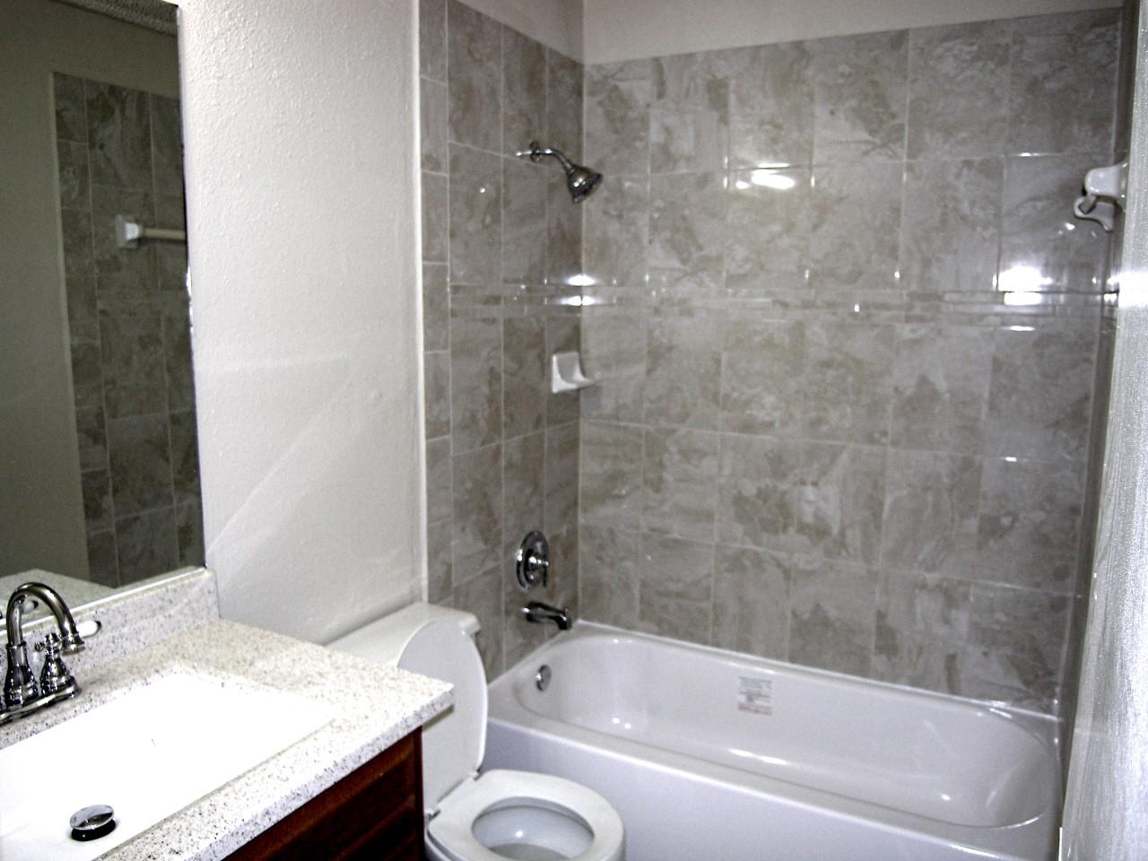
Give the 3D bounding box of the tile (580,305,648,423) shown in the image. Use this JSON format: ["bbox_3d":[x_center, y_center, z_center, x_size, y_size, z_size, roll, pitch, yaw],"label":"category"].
[{"bbox_3d":[0.132,-0.208,2.681,0.235,0.350,0.010,5,10,27],"label":"tile"}]

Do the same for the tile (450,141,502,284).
[{"bbox_3d":[-0.261,-0.563,2.108,0.010,0.350,0.250,5,10,27],"label":"tile"}]

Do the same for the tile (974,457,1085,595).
[{"bbox_3d":[1.205,0.249,2.107,0.260,0.355,0.010,5,10,28],"label":"tile"}]

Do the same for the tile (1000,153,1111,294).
[{"bbox_3d":[1.250,-0.539,2.060,0.254,0.356,0.010,5,10,27],"label":"tile"}]

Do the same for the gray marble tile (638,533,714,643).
[{"bbox_3d":[0.344,0.529,2.681,0.250,0.350,0.010,5,10,27],"label":"gray marble tile"}]

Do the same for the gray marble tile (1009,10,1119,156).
[{"bbox_3d":[1.234,-0.876,2.016,0.250,0.350,0.010,5,10,27],"label":"gray marble tile"}]

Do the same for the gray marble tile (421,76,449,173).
[{"bbox_3d":[-0.342,-0.730,1.919,0.015,0.219,0.108,5,10,28],"label":"gray marble tile"}]

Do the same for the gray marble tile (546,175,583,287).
[{"bbox_3d":[-0.030,-0.631,2.526,0.010,0.347,0.229,5,10,28],"label":"gray marble tile"}]

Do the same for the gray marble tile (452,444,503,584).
[{"bbox_3d":[-0.272,0.230,2.255,0.010,0.356,0.254,5,10,27],"label":"gray marble tile"}]

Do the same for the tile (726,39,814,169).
[{"bbox_3d":[0.571,-0.934,2.298,0.255,0.352,0.015,5,10,28],"label":"tile"}]

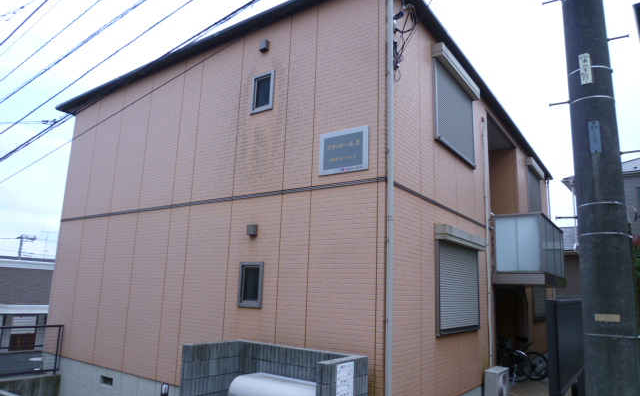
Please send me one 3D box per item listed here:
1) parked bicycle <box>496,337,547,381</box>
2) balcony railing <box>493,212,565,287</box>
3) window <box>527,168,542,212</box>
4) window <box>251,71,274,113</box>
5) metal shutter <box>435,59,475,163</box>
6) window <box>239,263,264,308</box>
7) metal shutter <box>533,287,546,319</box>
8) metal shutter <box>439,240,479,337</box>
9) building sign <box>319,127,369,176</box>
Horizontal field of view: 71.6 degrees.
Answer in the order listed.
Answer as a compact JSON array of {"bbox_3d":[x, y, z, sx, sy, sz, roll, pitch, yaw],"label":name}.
[{"bbox_3d":[4.541,3.706,10.513,1.750,1.000,0.580,-6,-14,35],"label":"parked bicycle"},{"bbox_3d":[4.658,1.256,9.787,0.960,1.355,2.940,-6,-14,35],"label":"balcony railing"},{"bbox_3d":[6.416,-0.119,13.319,0.100,1.340,2.050,-6,-14,35],"label":"window"},{"bbox_3d":[-0.900,-1.667,7.040,0.477,0.645,0.100,-6,-14,35],"label":"window"},{"bbox_3d":[2.382,-1.430,7.813,0.080,1.310,1.950,-6,-14,35],"label":"metal shutter"},{"bbox_3d":[-0.996,1.266,6.442,0.480,0.654,0.100,-6,-14,35],"label":"window"},{"bbox_3d":[6.213,2.718,12.569,0.080,1.390,1.950,-6,-14,35],"label":"metal shutter"},{"bbox_3d":[2.235,1.457,7.168,0.100,1.370,2.040,-6,-14,35],"label":"metal shutter"},{"bbox_3d":[0.304,-0.616,5.879,0.773,0.590,0.040,-6,-14,35],"label":"building sign"}]

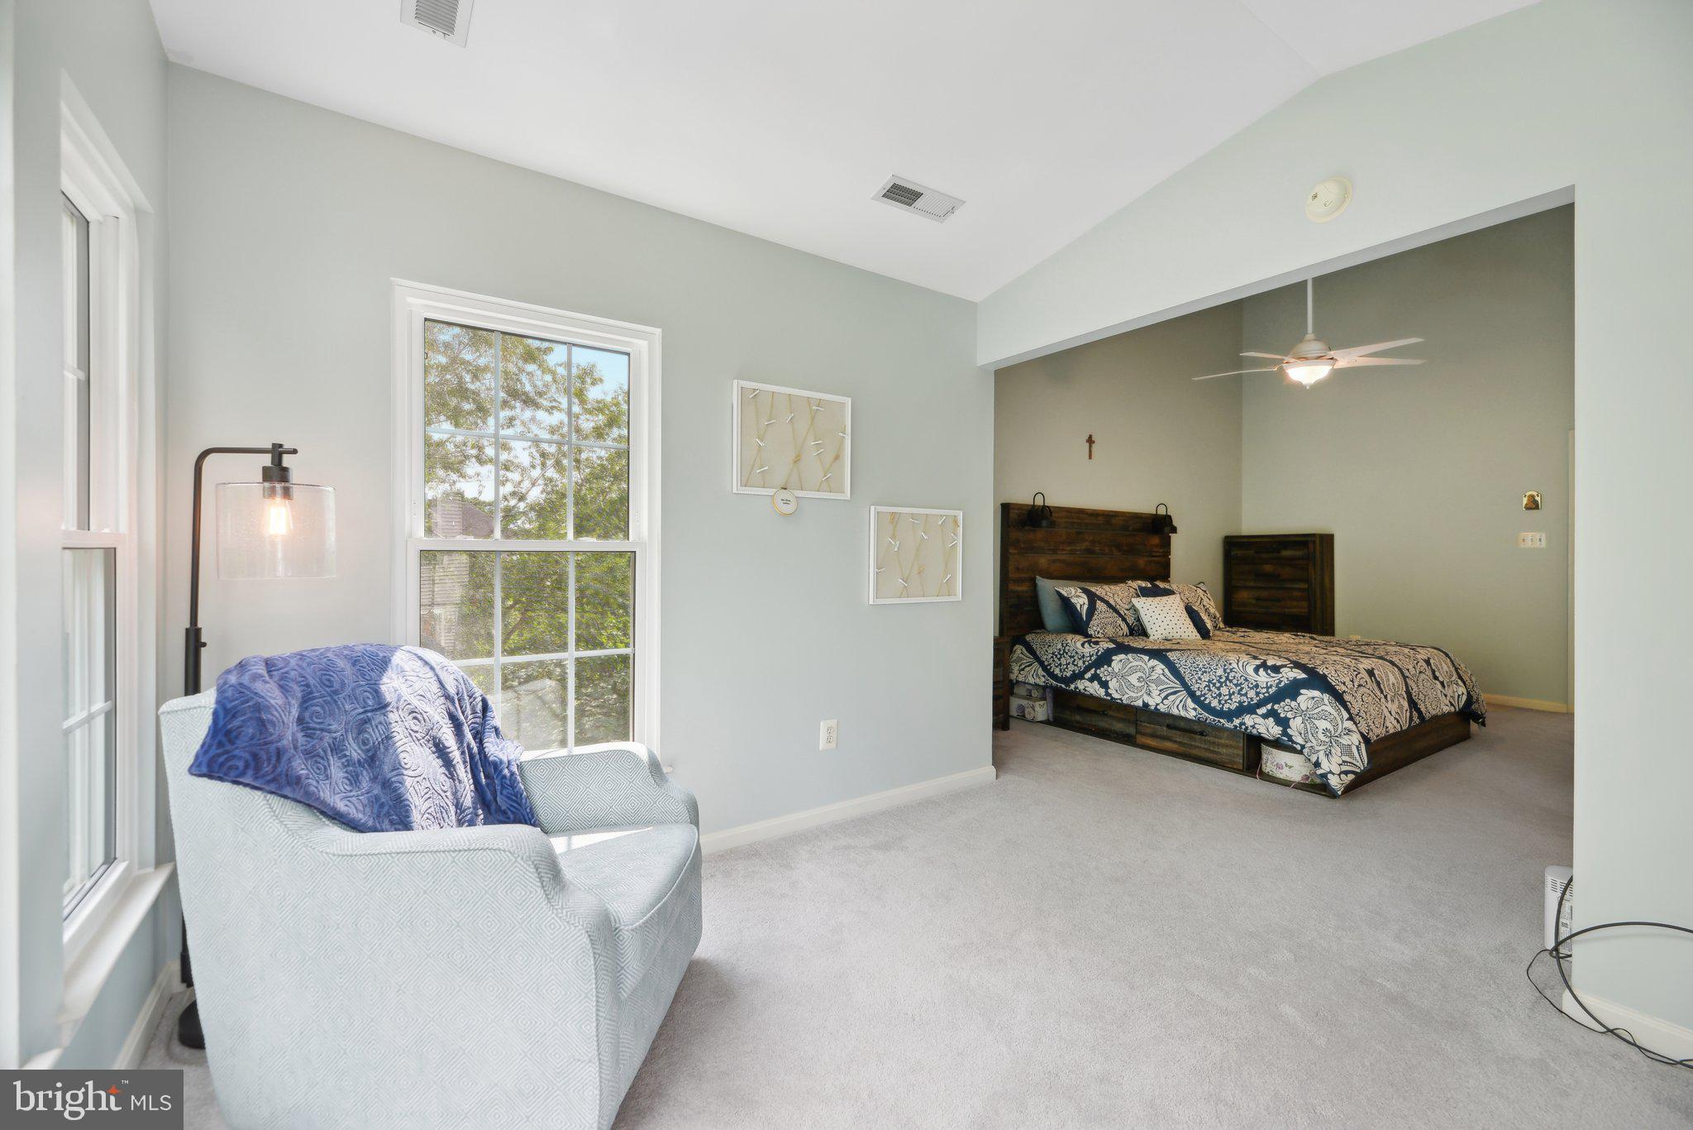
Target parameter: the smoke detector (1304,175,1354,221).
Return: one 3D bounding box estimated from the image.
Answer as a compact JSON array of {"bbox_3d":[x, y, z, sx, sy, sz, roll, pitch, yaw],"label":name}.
[{"bbox_3d":[1.482,-1.138,2.043,0.045,0.132,0.132,0,0,-33],"label":"smoke detector"}]

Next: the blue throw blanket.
[{"bbox_3d":[-1.027,0.420,1.528,0.430,0.460,0.690,0,0,3],"label":"blue throw blanket"}]

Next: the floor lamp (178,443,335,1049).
[{"bbox_3d":[-1.455,0.405,1.630,0.320,1.420,0.265,0,0,0],"label":"floor lamp"}]

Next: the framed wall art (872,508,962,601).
[{"bbox_3d":[0.335,-0.042,3.079,0.539,0.436,0.030,0,0,-33],"label":"framed wall art"}]

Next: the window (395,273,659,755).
[{"bbox_3d":[-1.045,-0.066,2.235,0.811,1.583,0.100,0,0,-33],"label":"window"}]

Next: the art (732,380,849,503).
[{"bbox_3d":[-0.212,-0.500,2.720,0.541,0.439,0.030,0,0,-33],"label":"art"}]

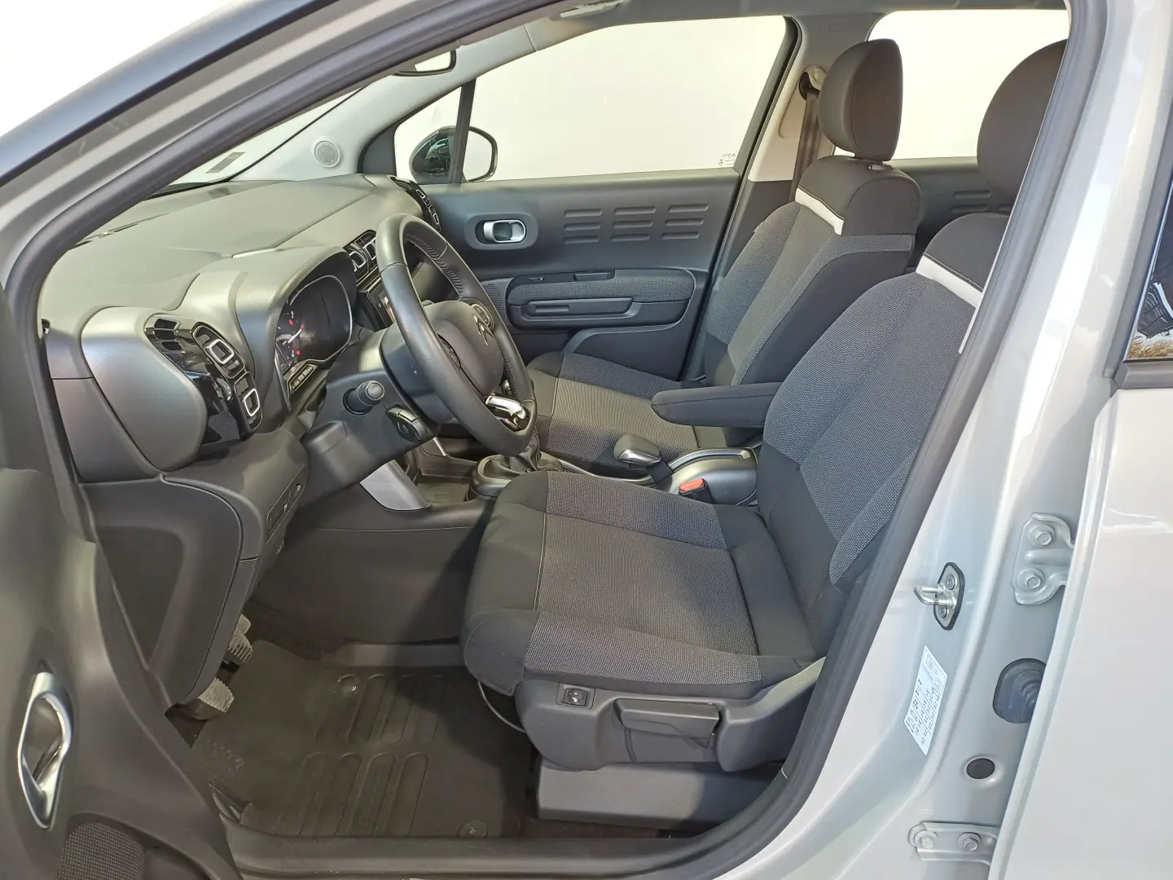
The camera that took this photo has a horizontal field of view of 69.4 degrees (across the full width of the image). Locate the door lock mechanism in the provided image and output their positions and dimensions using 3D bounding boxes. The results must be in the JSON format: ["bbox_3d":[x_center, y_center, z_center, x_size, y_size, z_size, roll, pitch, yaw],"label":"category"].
[{"bbox_3d":[0.346,0.157,0.853,0.042,0.075,0.038,4,21,-6],"label":"door lock mechanism"}]

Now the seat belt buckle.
[{"bbox_3d":[0.207,0.110,1.577,0.052,0.080,0.030,-16,23,8],"label":"seat belt buckle"}]

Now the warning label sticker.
[{"bbox_3d":[0.367,0.281,0.915,0.003,0.102,0.053,4,21,-6],"label":"warning label sticker"}]

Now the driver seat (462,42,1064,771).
[{"bbox_3d":[0.232,-0.046,1.217,0.850,0.960,0.530,-1,24,1],"label":"driver seat"}]

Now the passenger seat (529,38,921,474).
[{"bbox_3d":[0.224,-0.341,1.869,0.850,0.980,0.530,-1,24,1],"label":"passenger seat"}]

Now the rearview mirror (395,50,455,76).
[{"bbox_3d":[-0.269,-0.628,1.359,0.035,0.070,0.240,5,25,15],"label":"rearview mirror"}]

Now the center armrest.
[{"bbox_3d":[0.267,-0.072,1.545,0.320,0.075,0.085,-1,24,1],"label":"center armrest"}]

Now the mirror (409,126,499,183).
[{"bbox_3d":[-0.355,-0.768,2.288,0.235,0.165,0.120,-10,25,-19],"label":"mirror"}]

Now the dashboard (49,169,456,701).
[{"bbox_3d":[-0.598,-0.144,1.577,0.580,0.580,1.400,-1,24,1],"label":"dashboard"}]

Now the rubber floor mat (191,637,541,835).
[{"bbox_3d":[-0.386,0.499,1.461,0.640,0.040,0.460,-1,24,1],"label":"rubber floor mat"}]

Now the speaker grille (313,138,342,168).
[{"bbox_3d":[-0.625,-0.692,2.046,0.070,0.070,0.015,-13,9,-24],"label":"speaker grille"}]

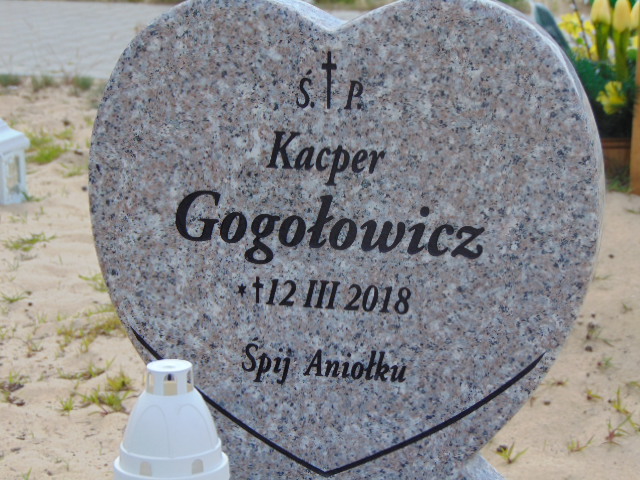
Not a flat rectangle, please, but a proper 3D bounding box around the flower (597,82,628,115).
[{"bbox_3d":[0.498,-0.243,3.400,0.055,0.057,0.042,-2,16,-6],"label":"flower"}]

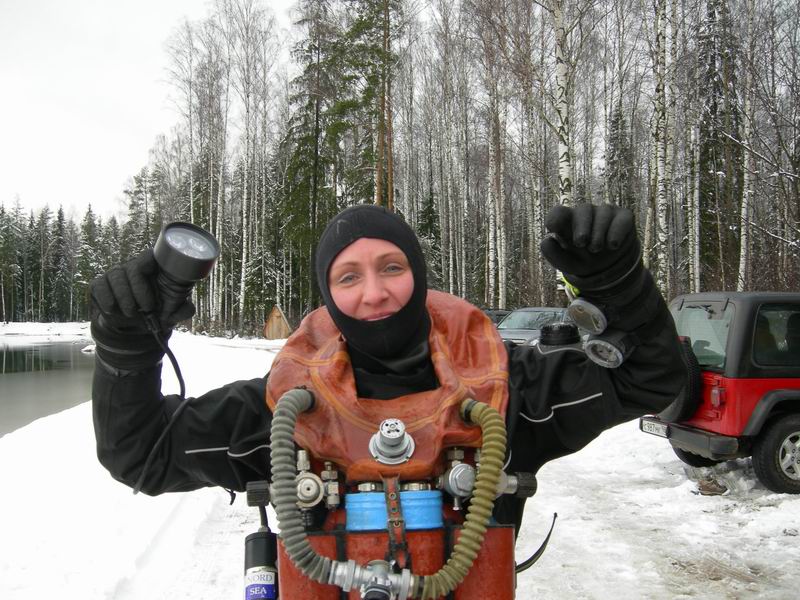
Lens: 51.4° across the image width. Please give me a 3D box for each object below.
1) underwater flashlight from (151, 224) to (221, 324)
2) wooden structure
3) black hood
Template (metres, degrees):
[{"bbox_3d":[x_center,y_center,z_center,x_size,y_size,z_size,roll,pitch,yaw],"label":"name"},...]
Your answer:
[{"bbox_3d":[-0.306,-0.025,1.130,0.081,0.145,0.081,1,37,-44],"label":"underwater flashlight"},{"bbox_3d":[-7.362,1.322,50.000,1.600,2.150,1.500,0,-1,-14],"label":"wooden structure"},{"bbox_3d":[-0.040,-0.028,1.260,0.170,0.235,0.230,-9,-2,-5],"label":"black hood"}]

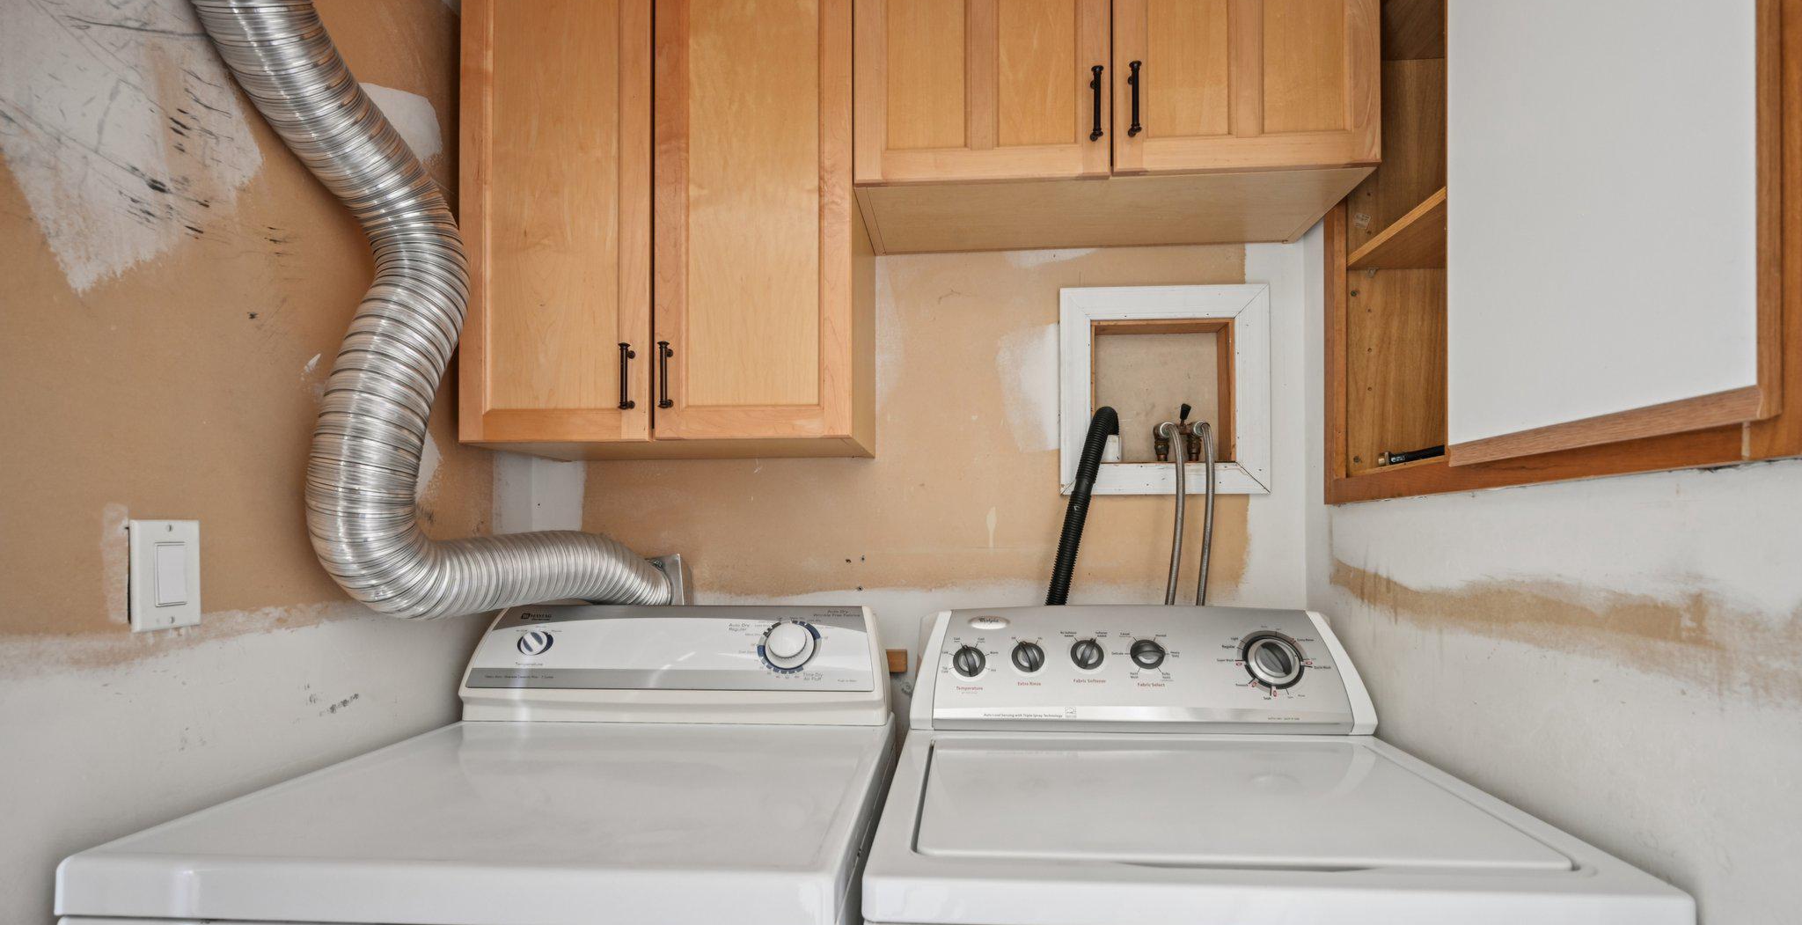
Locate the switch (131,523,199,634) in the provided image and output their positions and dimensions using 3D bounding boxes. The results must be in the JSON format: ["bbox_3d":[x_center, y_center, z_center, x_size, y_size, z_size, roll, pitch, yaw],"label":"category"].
[{"bbox_3d":[-0.777,0.119,0.848,0.011,0.115,0.071,0,-3,6],"label":"switch"}]

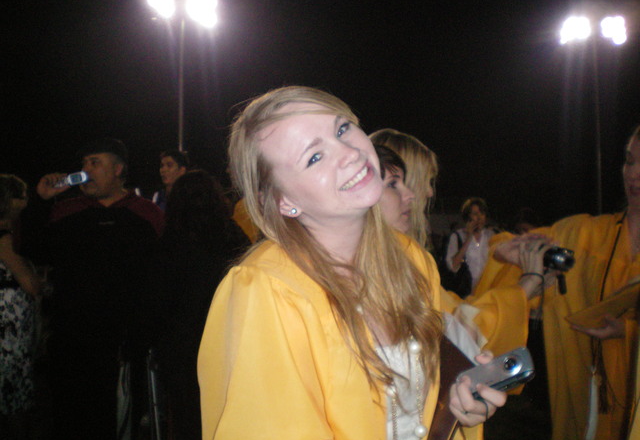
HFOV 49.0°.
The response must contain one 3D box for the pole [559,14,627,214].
[{"bbox_3d":[19.640,-5.599,49.764,4.200,17.360,0.900,0,-2,-10],"label":"pole"}]

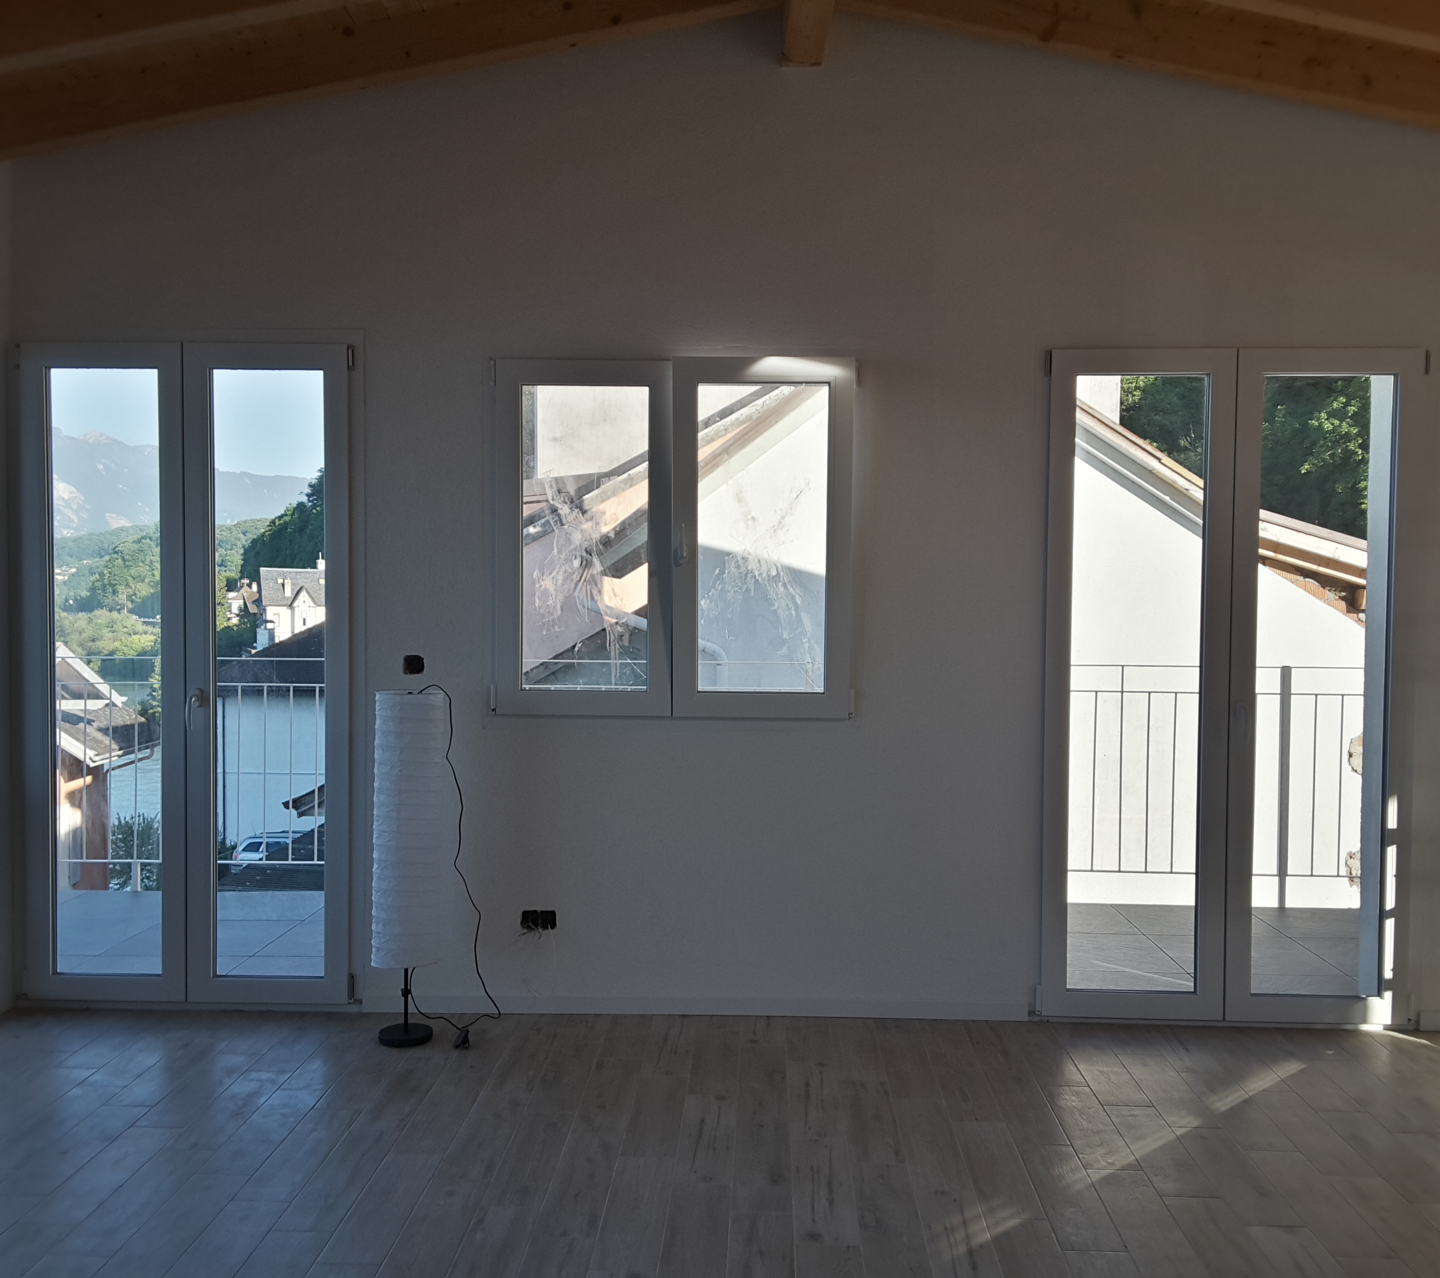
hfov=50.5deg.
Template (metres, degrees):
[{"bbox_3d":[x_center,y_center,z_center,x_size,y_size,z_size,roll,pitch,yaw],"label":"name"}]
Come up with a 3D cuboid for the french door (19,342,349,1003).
[{"bbox_3d":[-1.871,0.127,5.370,1.154,2.311,0.080,0,2,2],"label":"french door"}]

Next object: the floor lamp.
[{"bbox_3d":[-1.036,0.750,5.043,0.232,1.151,0.232,0,2,2],"label":"floor lamp"}]

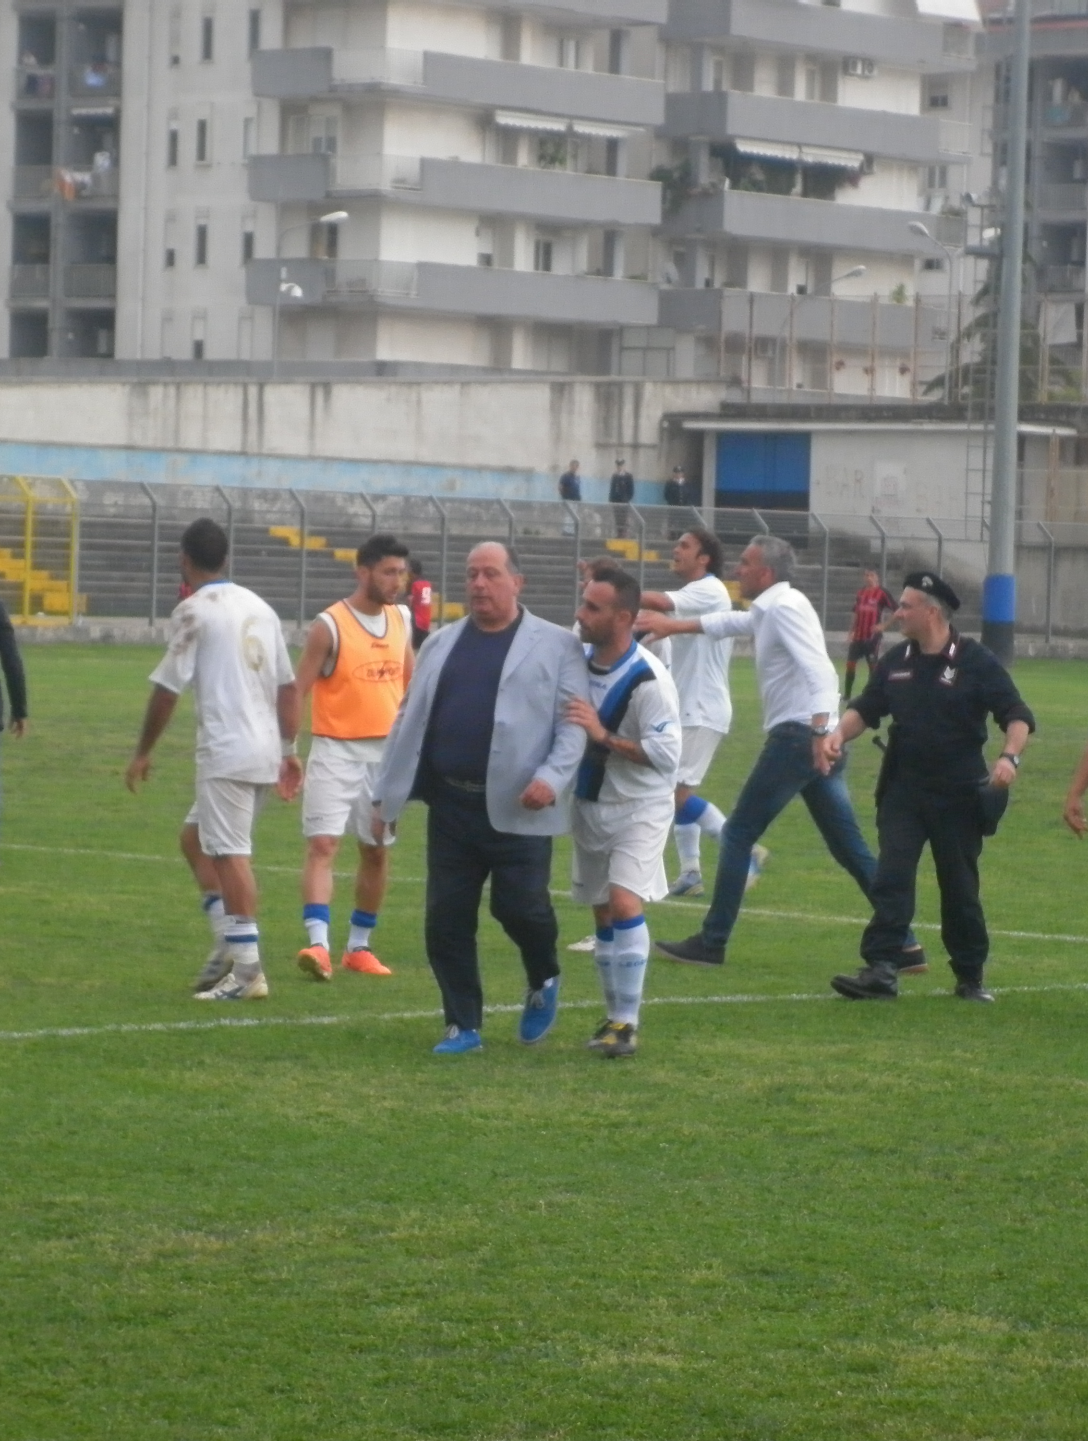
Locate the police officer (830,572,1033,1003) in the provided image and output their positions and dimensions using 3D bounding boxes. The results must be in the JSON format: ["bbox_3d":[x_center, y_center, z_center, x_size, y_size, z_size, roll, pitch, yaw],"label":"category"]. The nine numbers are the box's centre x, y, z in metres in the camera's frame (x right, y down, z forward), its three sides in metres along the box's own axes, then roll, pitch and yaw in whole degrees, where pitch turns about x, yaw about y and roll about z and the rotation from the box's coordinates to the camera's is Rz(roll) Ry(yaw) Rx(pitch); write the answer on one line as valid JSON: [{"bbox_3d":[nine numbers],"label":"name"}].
[{"bbox_3d":[1.581,0.262,25.424,0.740,1.726,0.580,2,2,22],"label":"police officer"}]

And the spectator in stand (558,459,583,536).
[{"bbox_3d":[0.583,-4.956,137.974,0.500,1.718,0.350,1,2,-9],"label":"spectator in stand"}]

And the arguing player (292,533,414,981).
[{"bbox_3d":[-0.778,0.143,25.273,0.520,1.798,0.400,1,2,-19],"label":"arguing player"}]

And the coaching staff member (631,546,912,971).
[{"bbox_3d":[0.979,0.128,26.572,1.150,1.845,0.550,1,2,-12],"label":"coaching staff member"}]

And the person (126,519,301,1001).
[{"bbox_3d":[-1.292,0.138,24.272,0.600,1.844,0.500,0,2,-36],"label":"person"}]

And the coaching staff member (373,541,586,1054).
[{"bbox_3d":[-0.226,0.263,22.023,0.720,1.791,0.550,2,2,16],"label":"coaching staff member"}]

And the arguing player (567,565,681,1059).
[{"bbox_3d":[0.279,0.316,22.024,0.500,1.727,0.440,3,2,38],"label":"arguing player"}]

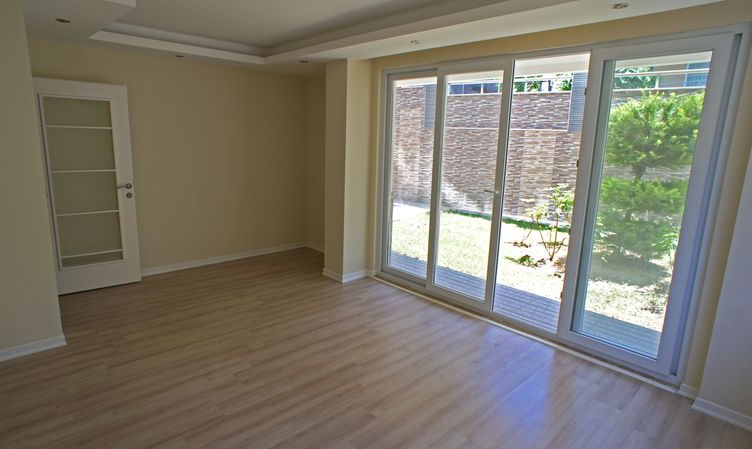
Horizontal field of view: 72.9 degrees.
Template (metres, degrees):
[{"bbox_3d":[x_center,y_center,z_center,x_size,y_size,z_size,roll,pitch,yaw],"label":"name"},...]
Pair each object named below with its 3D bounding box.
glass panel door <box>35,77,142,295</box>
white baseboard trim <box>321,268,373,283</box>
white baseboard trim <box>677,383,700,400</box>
[{"bbox_3d":[-2.699,-0.315,4.737,0.860,1.950,0.050,-10,17,-44],"label":"glass panel door"},{"bbox_3d":[-0.320,0.531,5.605,0.365,0.090,0.435,-10,17,-44],"label":"white baseboard trim"},{"bbox_3d":[2.074,1.110,3.390,0.025,0.080,0.121,-10,17,-44],"label":"white baseboard trim"}]

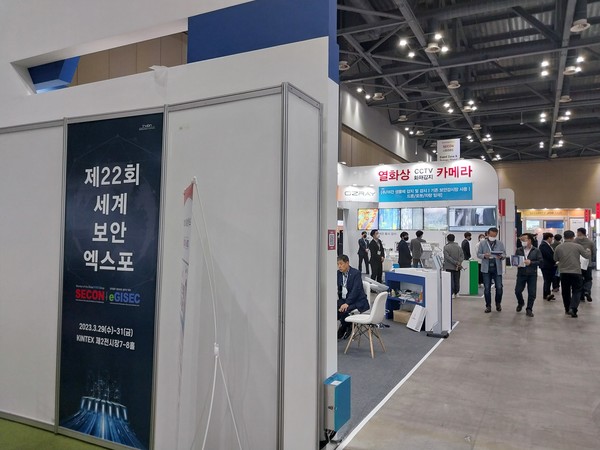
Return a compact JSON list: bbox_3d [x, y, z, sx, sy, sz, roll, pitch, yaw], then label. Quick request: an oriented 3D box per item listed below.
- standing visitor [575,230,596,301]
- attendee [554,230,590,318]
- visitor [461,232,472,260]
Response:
[{"bbox_3d":[6.968,1.002,11.000,0.530,1.790,0.460,0,-1,27],"label":"standing visitor"},{"bbox_3d":[5.490,0.966,9.107,0.640,1.730,0.460,0,-2,29],"label":"attendee"},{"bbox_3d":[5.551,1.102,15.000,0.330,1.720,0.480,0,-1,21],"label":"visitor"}]

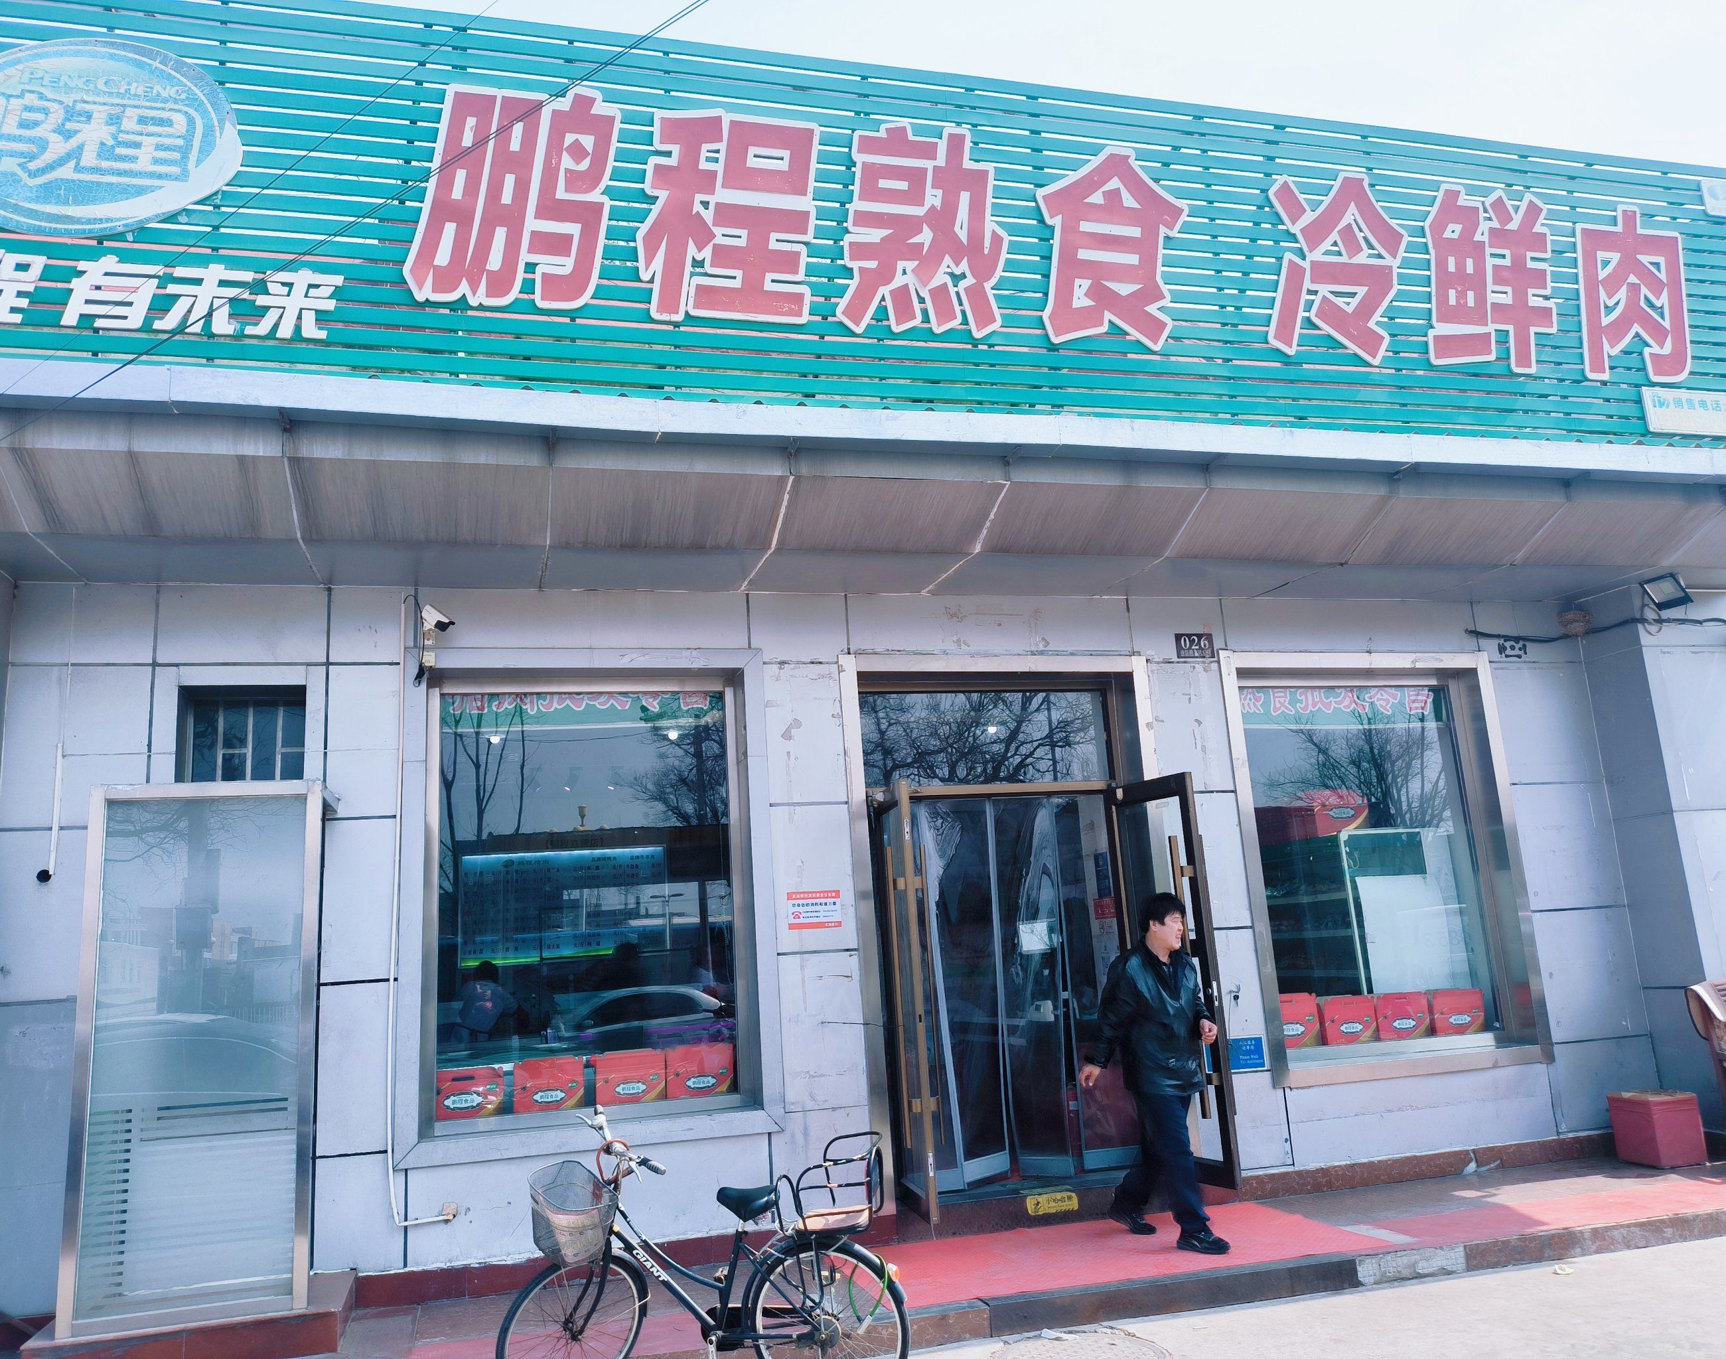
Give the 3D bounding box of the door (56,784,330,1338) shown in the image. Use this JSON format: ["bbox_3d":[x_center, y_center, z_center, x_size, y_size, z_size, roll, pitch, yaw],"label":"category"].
[{"bbox_3d":[-2.902,1.589,5.726,0.959,2.264,0.080,0,-13,-15],"label":"door"}]

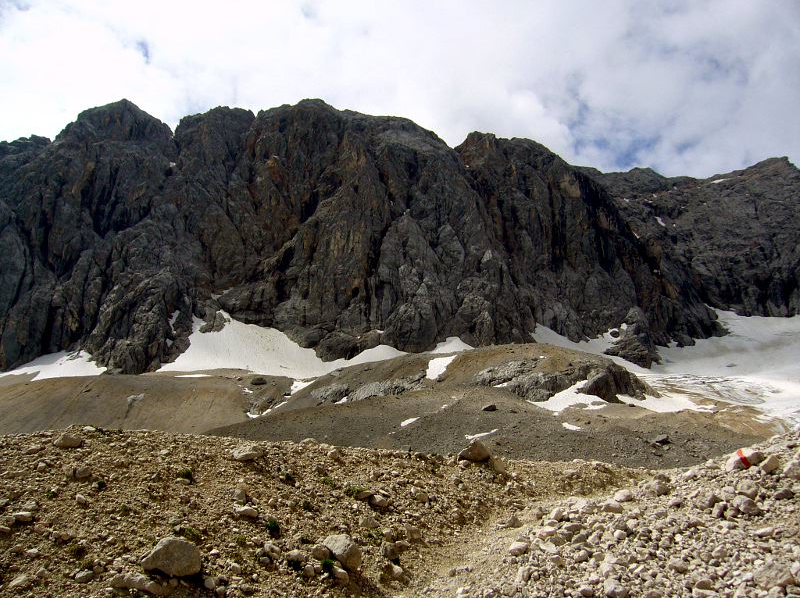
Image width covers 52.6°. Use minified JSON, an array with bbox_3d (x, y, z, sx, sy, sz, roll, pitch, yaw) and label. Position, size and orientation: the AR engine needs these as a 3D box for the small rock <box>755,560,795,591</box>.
[{"bbox_3d":[2.507,1.839,5.400,0.272,0.184,0.218,0,-3,0],"label":"small rock"}]

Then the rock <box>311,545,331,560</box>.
[{"bbox_3d":[-0.609,1.943,6.200,0.149,0.099,0.119,0,-3,0],"label":"rock"}]

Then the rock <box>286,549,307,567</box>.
[{"bbox_3d":[-0.883,2.214,6.900,0.171,0.141,0.145,0,-2,0],"label":"rock"}]

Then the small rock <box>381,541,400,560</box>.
[{"bbox_3d":[-0.088,2.332,7.500,0.176,0.145,0.167,0,-6,-1],"label":"small rock"}]

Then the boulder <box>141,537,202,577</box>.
[{"bbox_3d":[-1.638,1.854,5.800,0.431,0.264,0.345,0,-3,0],"label":"boulder"}]

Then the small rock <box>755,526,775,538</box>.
[{"bbox_3d":[3.289,2.098,7.300,0.180,0.100,0.153,0,-2,0],"label":"small rock"}]

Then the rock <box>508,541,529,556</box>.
[{"bbox_3d":[1.055,2.221,7.200,0.178,0.115,0.151,0,-2,0],"label":"rock"}]

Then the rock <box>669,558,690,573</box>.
[{"bbox_3d":[2.246,2.141,6.500,0.177,0.118,0.150,0,-2,0],"label":"rock"}]

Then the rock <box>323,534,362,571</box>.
[{"bbox_3d":[-0.490,2.162,6.900,0.341,0.298,0.307,0,-2,0],"label":"rock"}]

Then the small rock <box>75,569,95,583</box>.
[{"bbox_3d":[-2.457,2.161,6.300,0.148,0.095,0.125,2,-6,-21],"label":"small rock"}]

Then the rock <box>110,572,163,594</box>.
[{"bbox_3d":[-2.027,2.181,6.200,0.393,0.160,0.248,2,-6,-18],"label":"rock"}]

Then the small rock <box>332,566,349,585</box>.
[{"bbox_3d":[-0.478,2.222,6.500,0.122,0.140,0.141,0,-6,-4],"label":"small rock"}]

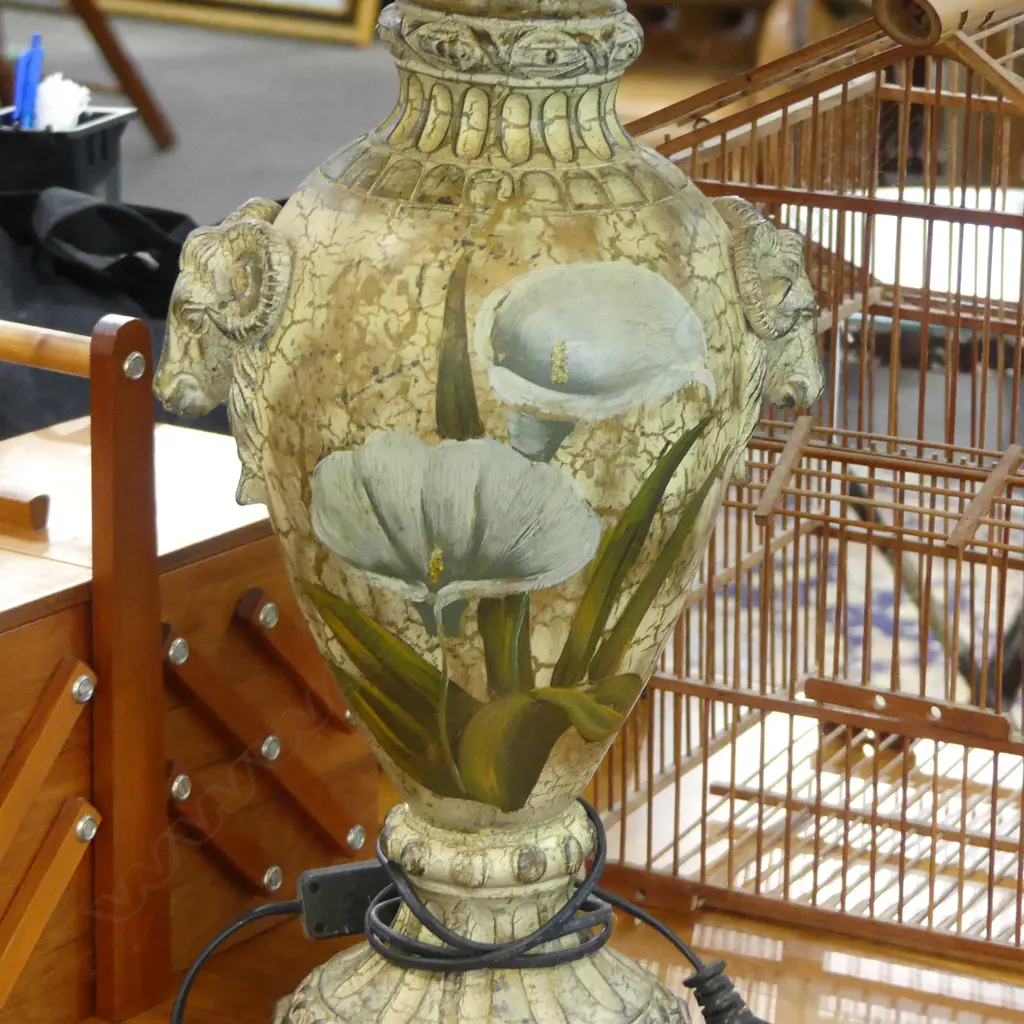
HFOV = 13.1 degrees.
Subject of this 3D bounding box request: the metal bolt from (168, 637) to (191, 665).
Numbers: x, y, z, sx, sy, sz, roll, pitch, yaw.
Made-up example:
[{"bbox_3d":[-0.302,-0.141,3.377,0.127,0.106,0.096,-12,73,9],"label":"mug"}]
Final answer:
[{"bbox_3d":[-0.149,0.062,2.004,0.003,0.011,0.011,12,19,34],"label":"metal bolt"}]

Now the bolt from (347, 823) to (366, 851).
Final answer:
[{"bbox_3d":[-0.075,0.156,2.142,0.003,0.011,0.011,12,19,34],"label":"bolt"}]

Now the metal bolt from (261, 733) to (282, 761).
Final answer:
[{"bbox_3d":[-0.112,0.110,2.074,0.003,0.011,0.011,12,19,34],"label":"metal bolt"}]

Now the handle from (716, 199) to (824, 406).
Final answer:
[{"bbox_3d":[0.106,-0.089,1.877,0.048,0.087,0.049,-5,17,-19],"label":"handle"}]

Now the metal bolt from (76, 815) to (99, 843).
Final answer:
[{"bbox_3d":[-0.188,0.140,1.973,0.003,0.011,0.011,12,19,34],"label":"metal bolt"}]

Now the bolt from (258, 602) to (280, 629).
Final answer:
[{"bbox_3d":[-0.112,0.048,2.054,0.003,0.011,0.011,12,19,34],"label":"bolt"}]

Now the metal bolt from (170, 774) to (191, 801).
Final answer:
[{"bbox_3d":[-0.150,0.125,2.023,0.003,0.011,0.011,12,19,34],"label":"metal bolt"}]

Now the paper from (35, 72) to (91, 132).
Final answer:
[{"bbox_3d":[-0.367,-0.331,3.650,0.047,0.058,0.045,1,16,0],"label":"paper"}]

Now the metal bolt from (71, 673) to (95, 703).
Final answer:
[{"bbox_3d":[-0.188,0.077,1.952,0.003,0.011,0.011,12,19,34],"label":"metal bolt"}]

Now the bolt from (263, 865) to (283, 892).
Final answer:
[{"bbox_3d":[-0.112,0.172,2.092,0.003,0.011,0.011,12,19,34],"label":"bolt"}]

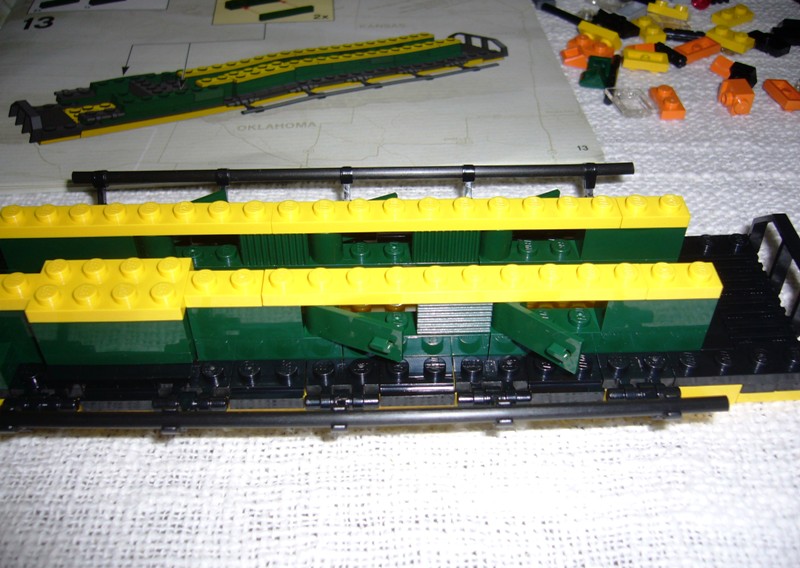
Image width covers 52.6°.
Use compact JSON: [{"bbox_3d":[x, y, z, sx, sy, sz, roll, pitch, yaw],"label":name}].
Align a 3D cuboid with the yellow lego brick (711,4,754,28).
[{"bbox_3d":[0.134,-0.108,0.325,0.016,0.005,0.008,-27,48,-25],"label":"yellow lego brick"}]

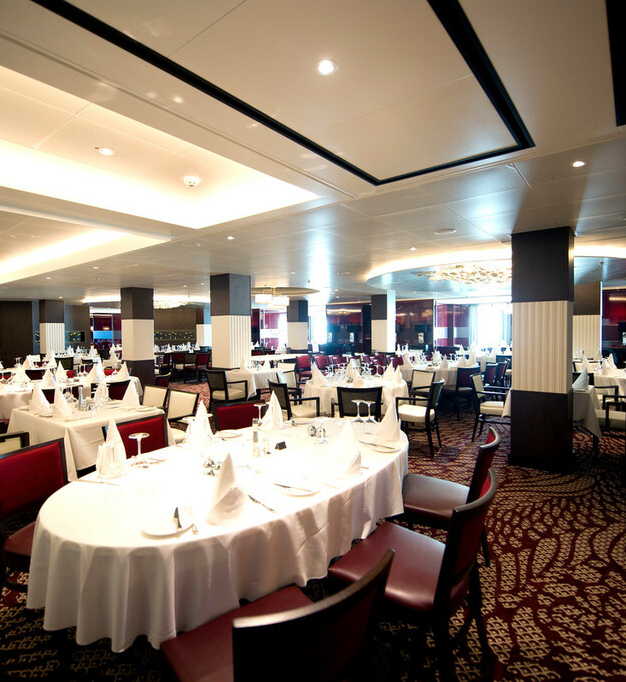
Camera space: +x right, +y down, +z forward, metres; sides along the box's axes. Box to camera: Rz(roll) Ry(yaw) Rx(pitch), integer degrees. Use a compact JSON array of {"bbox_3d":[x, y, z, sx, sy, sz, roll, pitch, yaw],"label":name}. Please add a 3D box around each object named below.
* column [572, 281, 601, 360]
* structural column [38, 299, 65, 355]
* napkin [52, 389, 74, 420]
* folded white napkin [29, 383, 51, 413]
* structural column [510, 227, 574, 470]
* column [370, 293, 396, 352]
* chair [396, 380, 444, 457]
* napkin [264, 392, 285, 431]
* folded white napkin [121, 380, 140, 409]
[{"bbox_3d":[6.228,-0.065,9.062,0.513,2.462,0.513,1,2,39],"label":"column"},{"bbox_3d":[-8.237,-0.042,12.620,0.513,2.462,0.513,1,2,39],"label":"structural column"},{"bbox_3d":[-2.095,0.507,3.360,0.165,0.240,0.150,1,2,39],"label":"napkin"},{"bbox_3d":[-2.352,0.482,3.433,0.125,0.235,0.170,1,2,38],"label":"folded white napkin"},{"bbox_3d":[2.461,0.086,4.271,0.509,2.438,0.509,1,2,38],"label":"structural column"},{"bbox_3d":[2.147,-0.132,12.037,0.509,2.438,0.509,1,2,38],"label":"column"},{"bbox_3d":[1.262,0.892,4.850,0.550,0.831,0.560,0,2,27],"label":"chair"},{"bbox_3d":[-0.272,0.481,2.783,0.120,0.245,0.145,1,2,38],"label":"napkin"},{"bbox_3d":[-1.715,0.492,3.750,0.165,0.245,0.150,1,2,39],"label":"folded white napkin"}]

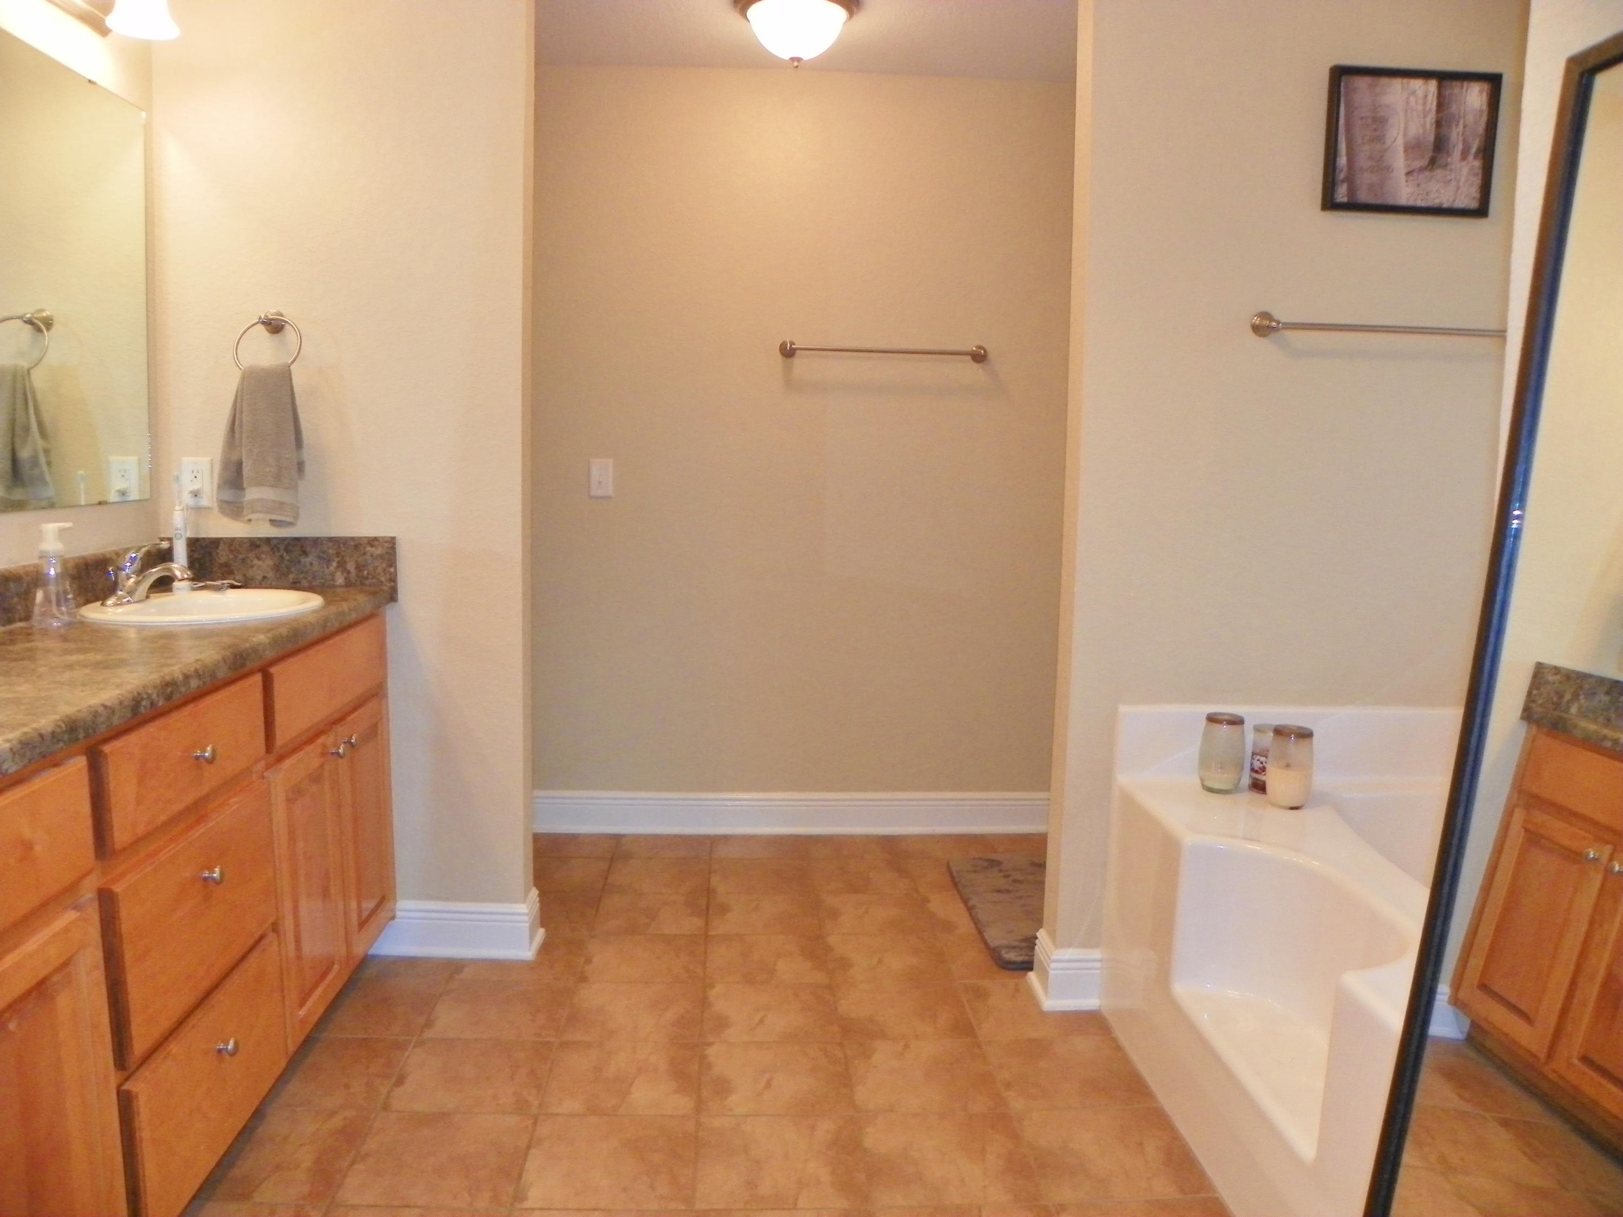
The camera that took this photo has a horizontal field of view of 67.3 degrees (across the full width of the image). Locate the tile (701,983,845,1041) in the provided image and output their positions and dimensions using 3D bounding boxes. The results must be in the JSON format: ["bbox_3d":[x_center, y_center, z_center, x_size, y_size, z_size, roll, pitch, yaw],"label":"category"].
[{"bbox_3d":[-0.092,0.912,2.749,0.298,0.010,0.298,1,7,-4],"label":"tile"}]

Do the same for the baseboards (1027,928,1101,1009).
[{"bbox_3d":[0.589,0.833,2.857,0.137,0.143,0.200,1,7,-4],"label":"baseboards"}]

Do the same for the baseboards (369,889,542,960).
[{"bbox_3d":[-0.897,0.783,3.086,0.420,0.142,0.200,1,7,-4],"label":"baseboards"}]

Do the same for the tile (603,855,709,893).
[{"bbox_3d":[-0.458,0.807,3.667,0.300,0.012,0.300,1,7,-4],"label":"tile"}]

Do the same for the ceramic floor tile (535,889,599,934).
[{"bbox_3d":[-0.727,0.825,3.294,0.302,0.010,0.302,1,7,-4],"label":"ceramic floor tile"}]

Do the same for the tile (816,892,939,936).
[{"bbox_3d":[0.170,0.858,3.398,0.300,0.012,0.300,1,7,-4],"label":"tile"}]

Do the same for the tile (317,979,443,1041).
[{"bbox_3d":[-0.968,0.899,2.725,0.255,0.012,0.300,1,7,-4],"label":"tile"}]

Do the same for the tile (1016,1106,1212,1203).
[{"bbox_3d":[0.532,0.973,2.177,0.302,0.010,0.302,1,7,-4],"label":"tile"}]

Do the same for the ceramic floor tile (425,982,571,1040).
[{"bbox_3d":[-0.684,0.892,2.696,0.302,0.010,0.302,1,7,-4],"label":"ceramic floor tile"}]

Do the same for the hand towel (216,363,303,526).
[{"bbox_3d":[-1.243,-0.367,2.742,0.182,0.360,0.085,1,7,-4],"label":"hand towel"}]

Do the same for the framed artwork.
[{"bbox_3d":[1.274,-0.986,2.572,0.372,0.310,0.025,1,7,-4],"label":"framed artwork"}]

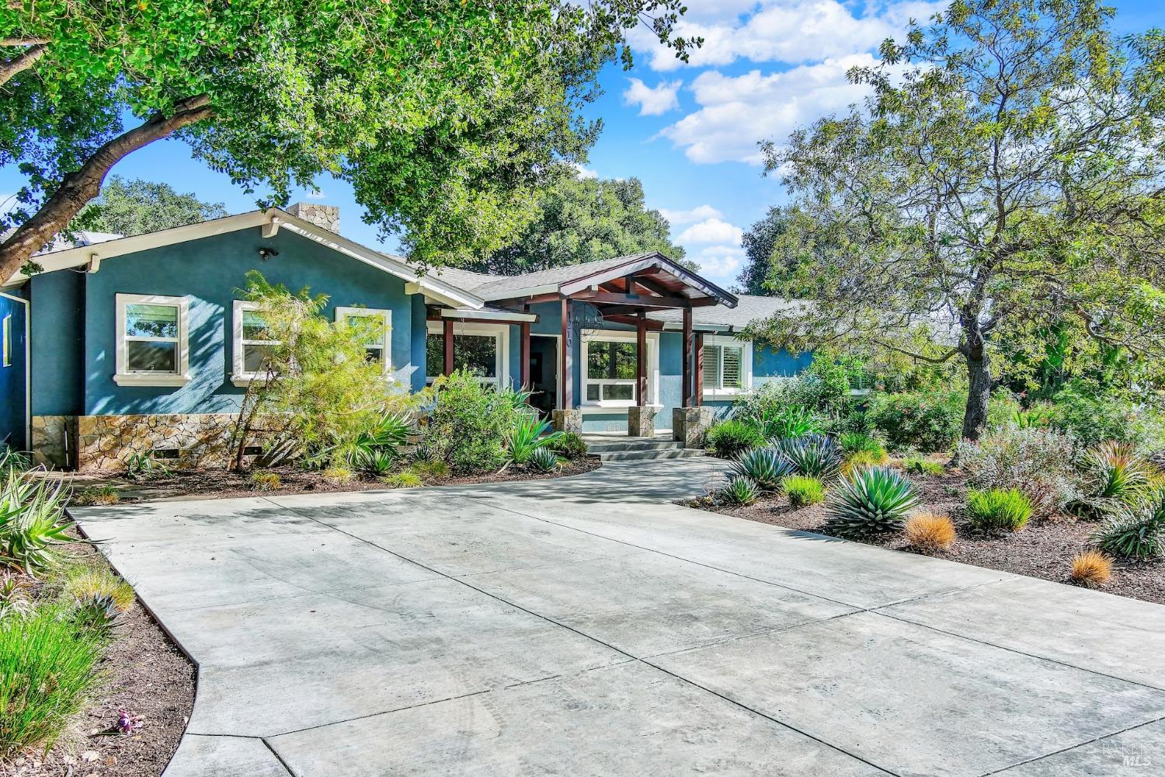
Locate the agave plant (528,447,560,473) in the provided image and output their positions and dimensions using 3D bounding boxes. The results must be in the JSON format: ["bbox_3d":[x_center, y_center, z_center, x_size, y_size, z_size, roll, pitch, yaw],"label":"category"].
[{"bbox_3d":[-0.590,1.095,14.500,0.530,0.410,0.530,0,0,0],"label":"agave plant"}]

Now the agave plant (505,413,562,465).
[{"bbox_3d":[-0.830,0.840,15.800,0.980,0.880,0.950,0,0,0],"label":"agave plant"}]

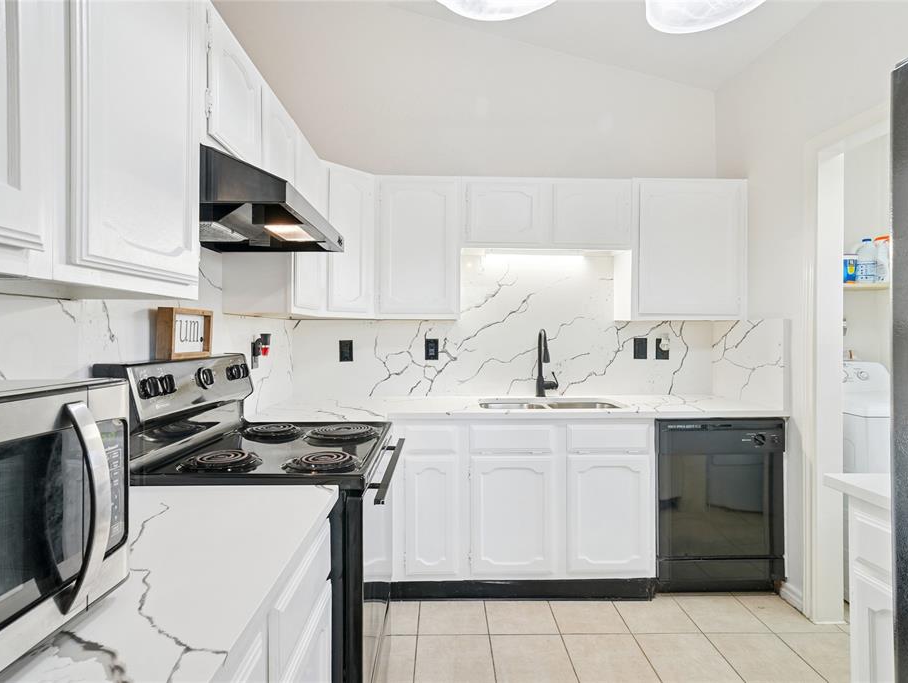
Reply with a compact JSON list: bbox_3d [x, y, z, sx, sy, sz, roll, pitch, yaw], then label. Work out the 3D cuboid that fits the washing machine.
[{"bbox_3d":[2.247,0.693,2.762,0.678,1.119,0.673,0,1,-1],"label":"washing machine"}]

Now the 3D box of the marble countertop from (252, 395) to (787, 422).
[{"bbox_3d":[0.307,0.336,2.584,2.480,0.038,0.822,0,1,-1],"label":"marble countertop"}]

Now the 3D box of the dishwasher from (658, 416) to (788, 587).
[{"bbox_3d":[1.241,0.796,2.689,0.608,0.874,0.604,0,1,-1],"label":"dishwasher"}]

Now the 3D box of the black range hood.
[{"bbox_3d":[-0.666,-0.427,1.650,0.480,0.148,0.752,0,1,-1],"label":"black range hood"}]

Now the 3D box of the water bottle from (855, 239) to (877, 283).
[{"bbox_3d":[2.356,-0.463,2.923,0.107,0.253,0.107,0,1,-1],"label":"water bottle"}]

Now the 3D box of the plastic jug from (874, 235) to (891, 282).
[{"bbox_3d":[2.475,-0.467,2.950,0.095,0.290,0.070,0,1,-1],"label":"plastic jug"}]

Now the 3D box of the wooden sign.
[{"bbox_3d":[-0.858,-0.021,1.637,0.050,0.150,0.267,0,1,-1],"label":"wooden sign"}]

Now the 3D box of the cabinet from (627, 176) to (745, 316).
[{"bbox_3d":[1.237,-0.486,2.848,0.610,0.747,0.332,0,1,-1],"label":"cabinet"}]

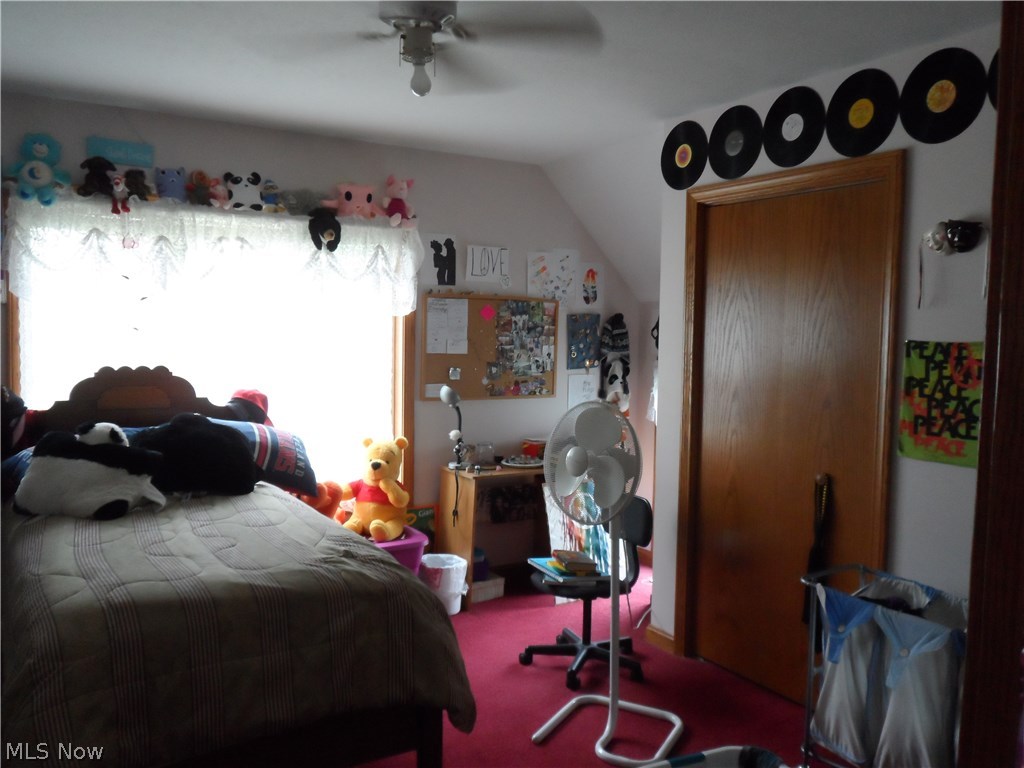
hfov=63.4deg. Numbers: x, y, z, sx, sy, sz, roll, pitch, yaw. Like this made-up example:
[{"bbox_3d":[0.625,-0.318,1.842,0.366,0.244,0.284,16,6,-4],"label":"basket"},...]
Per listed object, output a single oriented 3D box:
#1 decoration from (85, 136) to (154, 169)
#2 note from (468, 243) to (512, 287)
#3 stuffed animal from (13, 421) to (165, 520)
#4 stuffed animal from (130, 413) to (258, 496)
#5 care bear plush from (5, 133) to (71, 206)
[{"bbox_3d":[-1.756,-1.041,3.724,0.270,0.105,0.015,-2,5,-32],"label":"decoration"},{"bbox_3d":[-0.135,-0.682,4.769,0.280,0.215,0.006,-2,5,-32],"label":"note"},{"bbox_3d":[-1.557,0.319,3.072,0.436,0.315,0.420,1,4,3],"label":"stuffed animal"},{"bbox_3d":[-1.356,0.311,3.550,0.470,0.300,0.330,-2,5,-32],"label":"stuffed animal"},{"bbox_3d":[-1.989,-0.899,3.472,0.255,0.295,0.180,-2,5,-32],"label":"care bear plush"}]

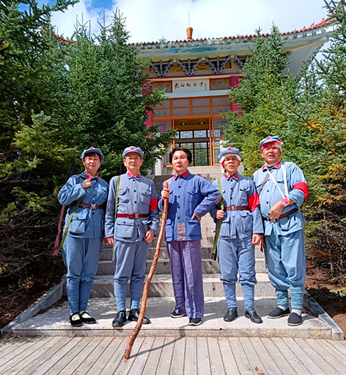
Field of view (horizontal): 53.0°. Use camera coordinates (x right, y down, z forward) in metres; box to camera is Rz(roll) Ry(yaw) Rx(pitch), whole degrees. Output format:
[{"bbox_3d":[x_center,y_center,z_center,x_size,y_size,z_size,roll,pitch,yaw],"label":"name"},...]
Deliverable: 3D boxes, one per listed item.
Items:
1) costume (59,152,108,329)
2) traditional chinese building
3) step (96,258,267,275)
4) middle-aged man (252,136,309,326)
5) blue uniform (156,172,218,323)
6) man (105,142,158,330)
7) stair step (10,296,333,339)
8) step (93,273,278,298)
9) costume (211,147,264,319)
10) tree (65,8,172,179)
[{"bbox_3d":[-0.891,0.438,3.451,0.500,1.720,0.360,3,-9,-26],"label":"costume"},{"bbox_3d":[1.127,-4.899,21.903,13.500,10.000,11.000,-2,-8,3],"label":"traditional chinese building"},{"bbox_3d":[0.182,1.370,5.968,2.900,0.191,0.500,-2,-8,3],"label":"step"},{"bbox_3d":[1.062,0.366,3.457,0.550,1.797,0.380,-5,-9,28],"label":"middle-aged man"},{"bbox_3d":[0.169,0.535,3.429,0.591,1.414,0.420,-4,-9,18],"label":"blue uniform"},{"bbox_3d":[-0.398,0.431,3.403,0.520,1.704,0.350,1,-9,-14],"label":"man"},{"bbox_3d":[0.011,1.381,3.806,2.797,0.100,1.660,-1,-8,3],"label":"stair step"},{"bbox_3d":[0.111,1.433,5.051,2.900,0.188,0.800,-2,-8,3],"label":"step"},{"bbox_3d":[0.638,0.425,3.458,0.500,1.694,0.350,-3,-9,16],"label":"costume"},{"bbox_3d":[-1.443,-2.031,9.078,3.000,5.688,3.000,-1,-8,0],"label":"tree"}]

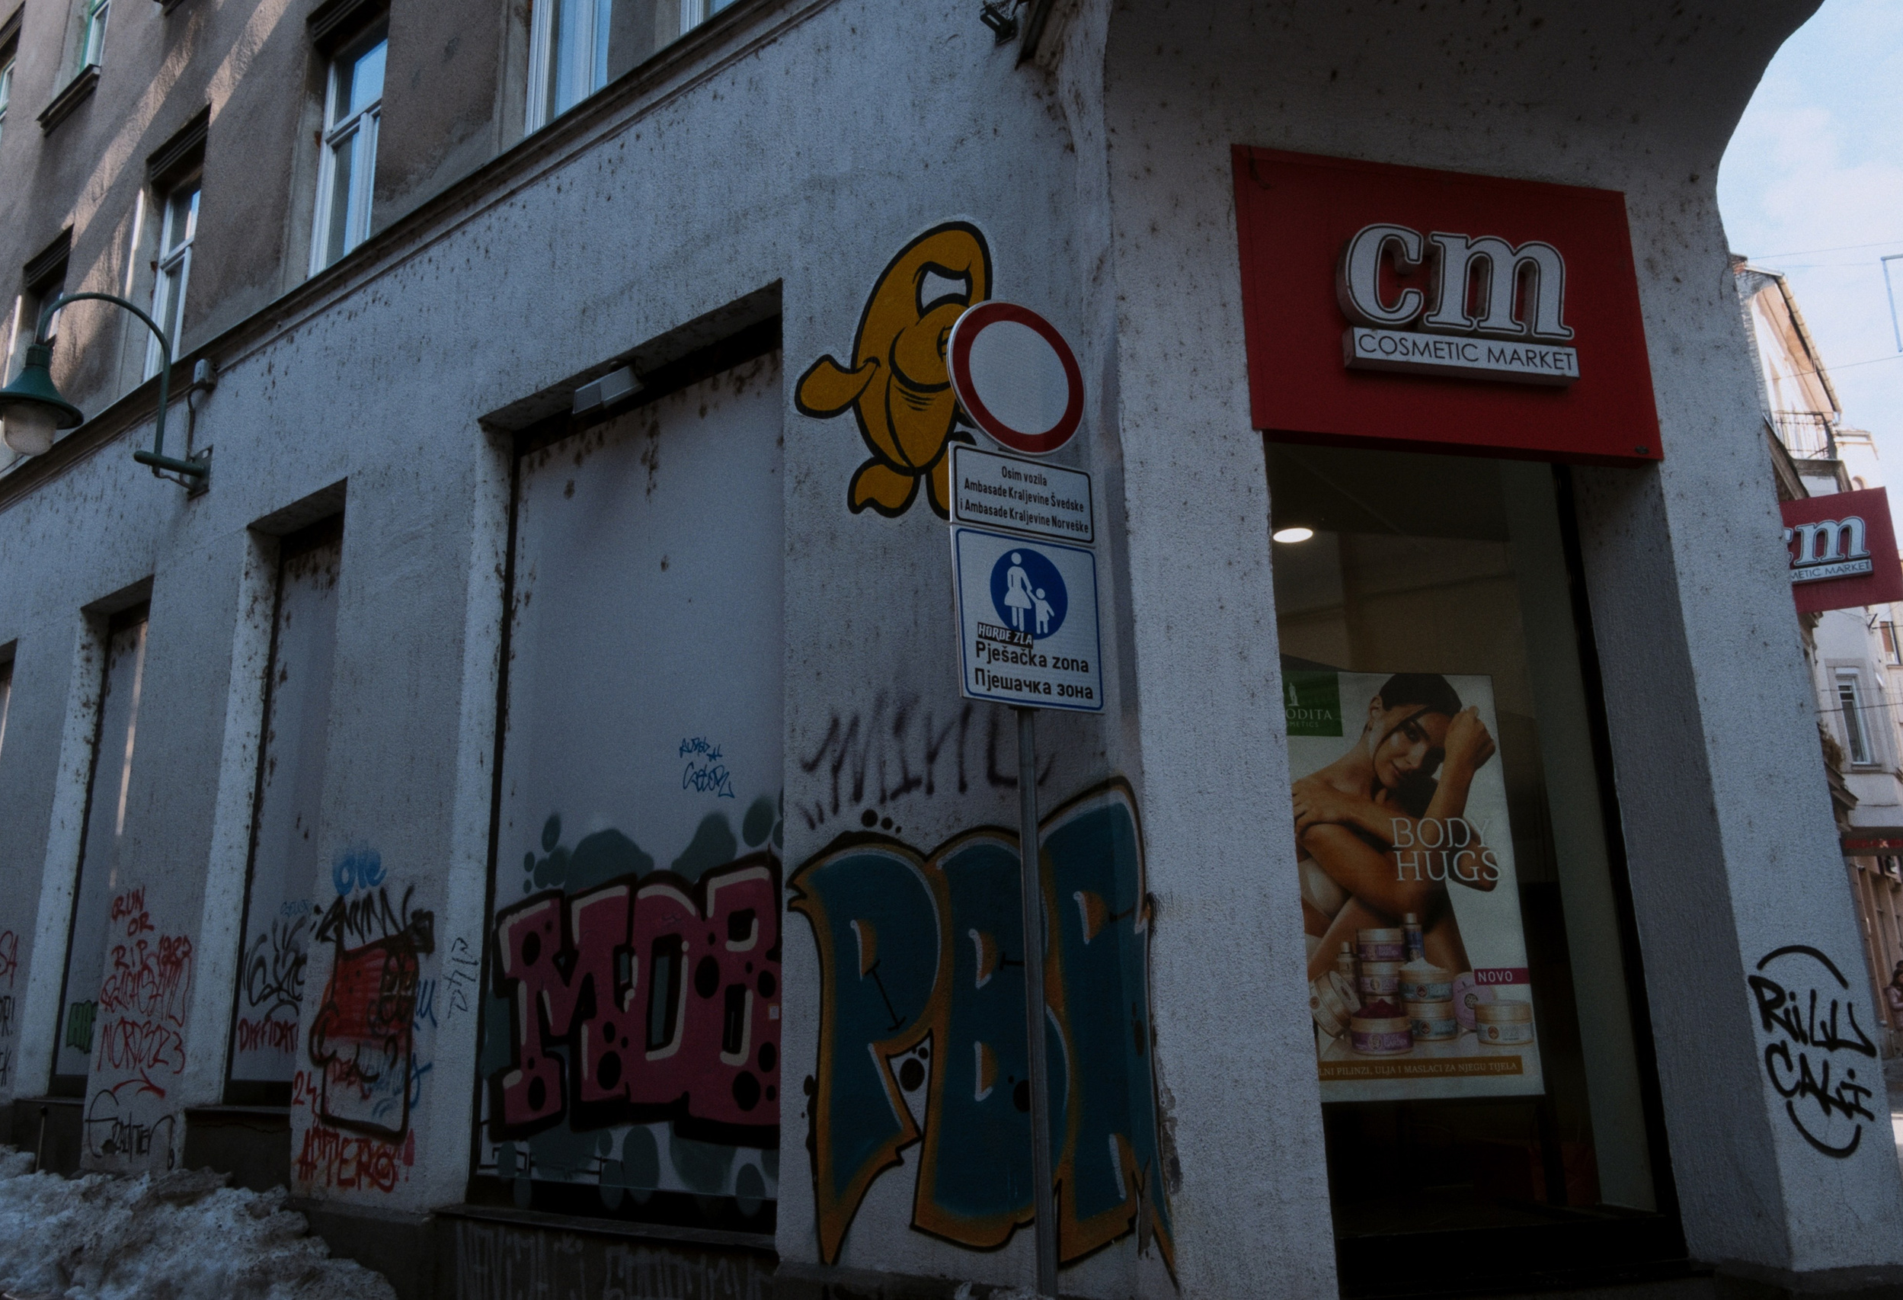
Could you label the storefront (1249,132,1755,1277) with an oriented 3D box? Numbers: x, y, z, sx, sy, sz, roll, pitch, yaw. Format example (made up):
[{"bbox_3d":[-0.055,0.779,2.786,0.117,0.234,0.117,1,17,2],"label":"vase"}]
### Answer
[{"bbox_3d":[2.059,0.099,5.087,1.840,4.360,0.450,2,-14,-12],"label":"storefront"}]

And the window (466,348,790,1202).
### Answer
[{"bbox_3d":[-1.619,0.613,6.621,2.450,4.250,0.200,-12,-18,36],"label":"window"}]

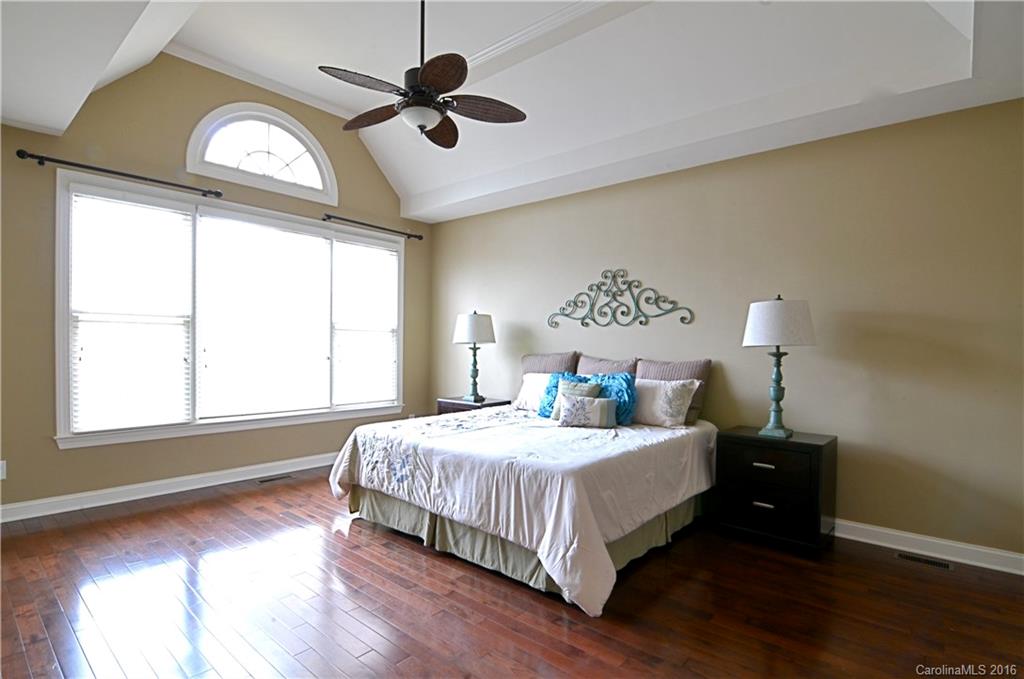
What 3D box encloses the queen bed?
[{"bbox_3d":[0.175,0.757,3.499,2.125,1.135,1.844,0,0,40],"label":"queen bed"}]

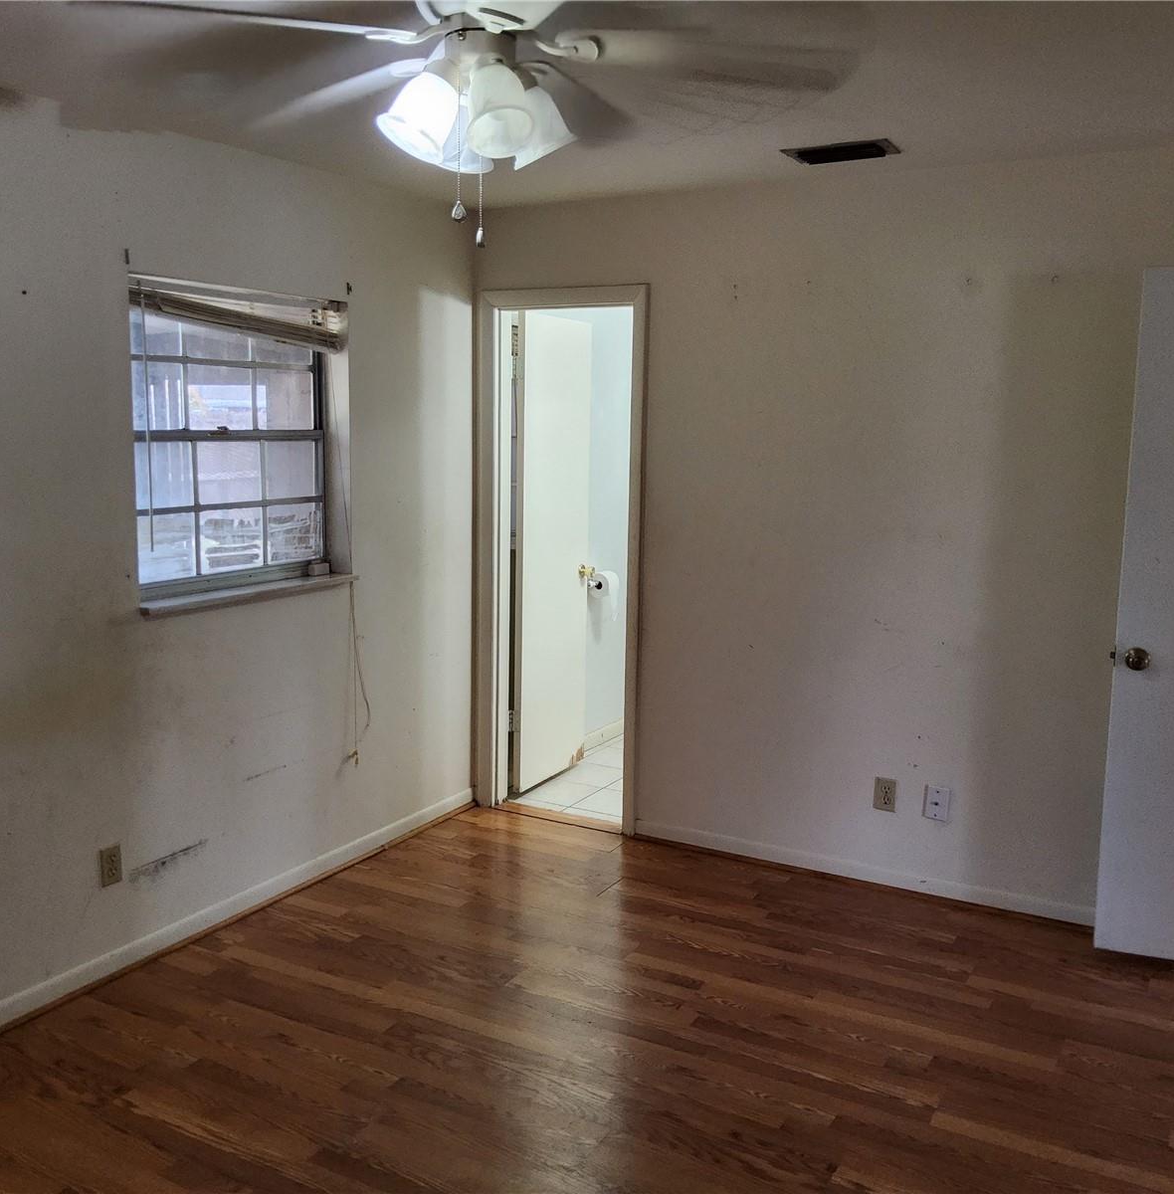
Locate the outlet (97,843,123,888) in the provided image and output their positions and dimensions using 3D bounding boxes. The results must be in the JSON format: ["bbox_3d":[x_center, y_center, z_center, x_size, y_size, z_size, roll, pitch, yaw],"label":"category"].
[{"bbox_3d":[-1.355,0.767,3.271,0.014,0.114,0.071,6,10,29],"label":"outlet"}]

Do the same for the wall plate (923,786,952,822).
[{"bbox_3d":[1.181,0.699,3.877,0.076,0.116,0.014,6,10,29],"label":"wall plate"}]

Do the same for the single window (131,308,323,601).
[{"bbox_3d":[-1.119,-0.486,3.664,0.100,0.920,0.870,6,10,29],"label":"single window"}]

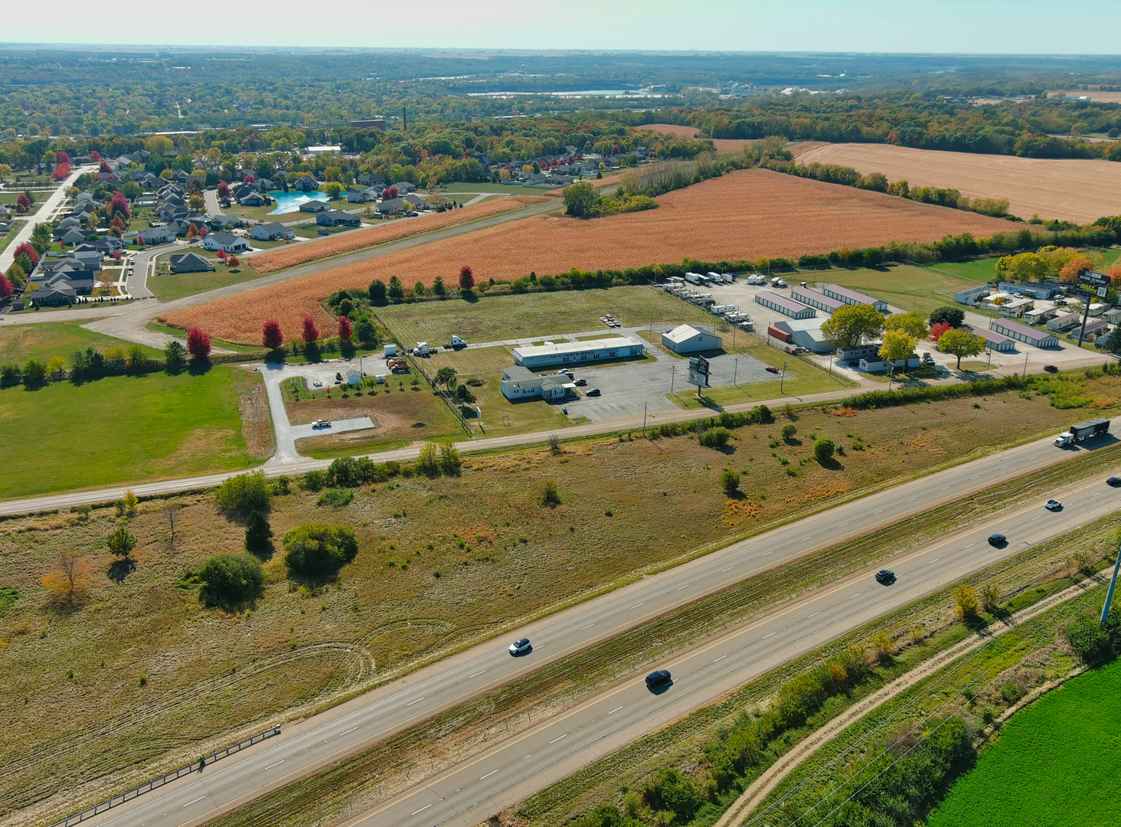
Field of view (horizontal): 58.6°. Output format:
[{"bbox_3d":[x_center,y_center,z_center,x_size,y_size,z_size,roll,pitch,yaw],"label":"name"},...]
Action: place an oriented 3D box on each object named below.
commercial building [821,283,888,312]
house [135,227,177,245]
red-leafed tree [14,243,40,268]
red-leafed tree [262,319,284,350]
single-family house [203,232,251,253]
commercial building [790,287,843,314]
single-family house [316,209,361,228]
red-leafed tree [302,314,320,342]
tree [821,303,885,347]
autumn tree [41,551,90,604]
[{"bbox_3d":[124.241,-48.858,420.581,8.325,4.100,30.890,-8,22,-22],"label":"commercial building"},{"bbox_3d":[-213.845,-94.220,530.108,18.600,5.900,13.300,-10,23,-26],"label":"house"},{"bbox_3d":[-247.378,-72.776,462.435,10.800,11.982,10.800,1,20,0],"label":"red-leafed tree"},{"bbox_3d":[-99.850,-27.310,346.750,7.410,11.130,7.410,-5,21,-16],"label":"red-leafed tree"},{"bbox_3d":[-173.260,-89.540,520.080,22.300,6.400,14.500,13,24,30],"label":"single-family house"},{"bbox_3d":[108.990,-46.590,414.350,9.500,4.500,30.800,-7,21,-19],"label":"commercial building"},{"bbox_3d":[-131.000,-115.290,591.300,22.500,6.200,15.500,12,23,29],"label":"single-family house"},{"bbox_3d":[-88.290,-29.480,352.990,6.280,11.100,6.280,-5,21,-14],"label":"red-leafed tree"},{"bbox_3d":[102.820,-30.210,352.290,21.700,16.640,21.700,7,21,16],"label":"tree"},{"bbox_3d":[-93.690,31.290,189.480,8.210,10.240,8.210,-10,23,-27],"label":"autumn tree"}]

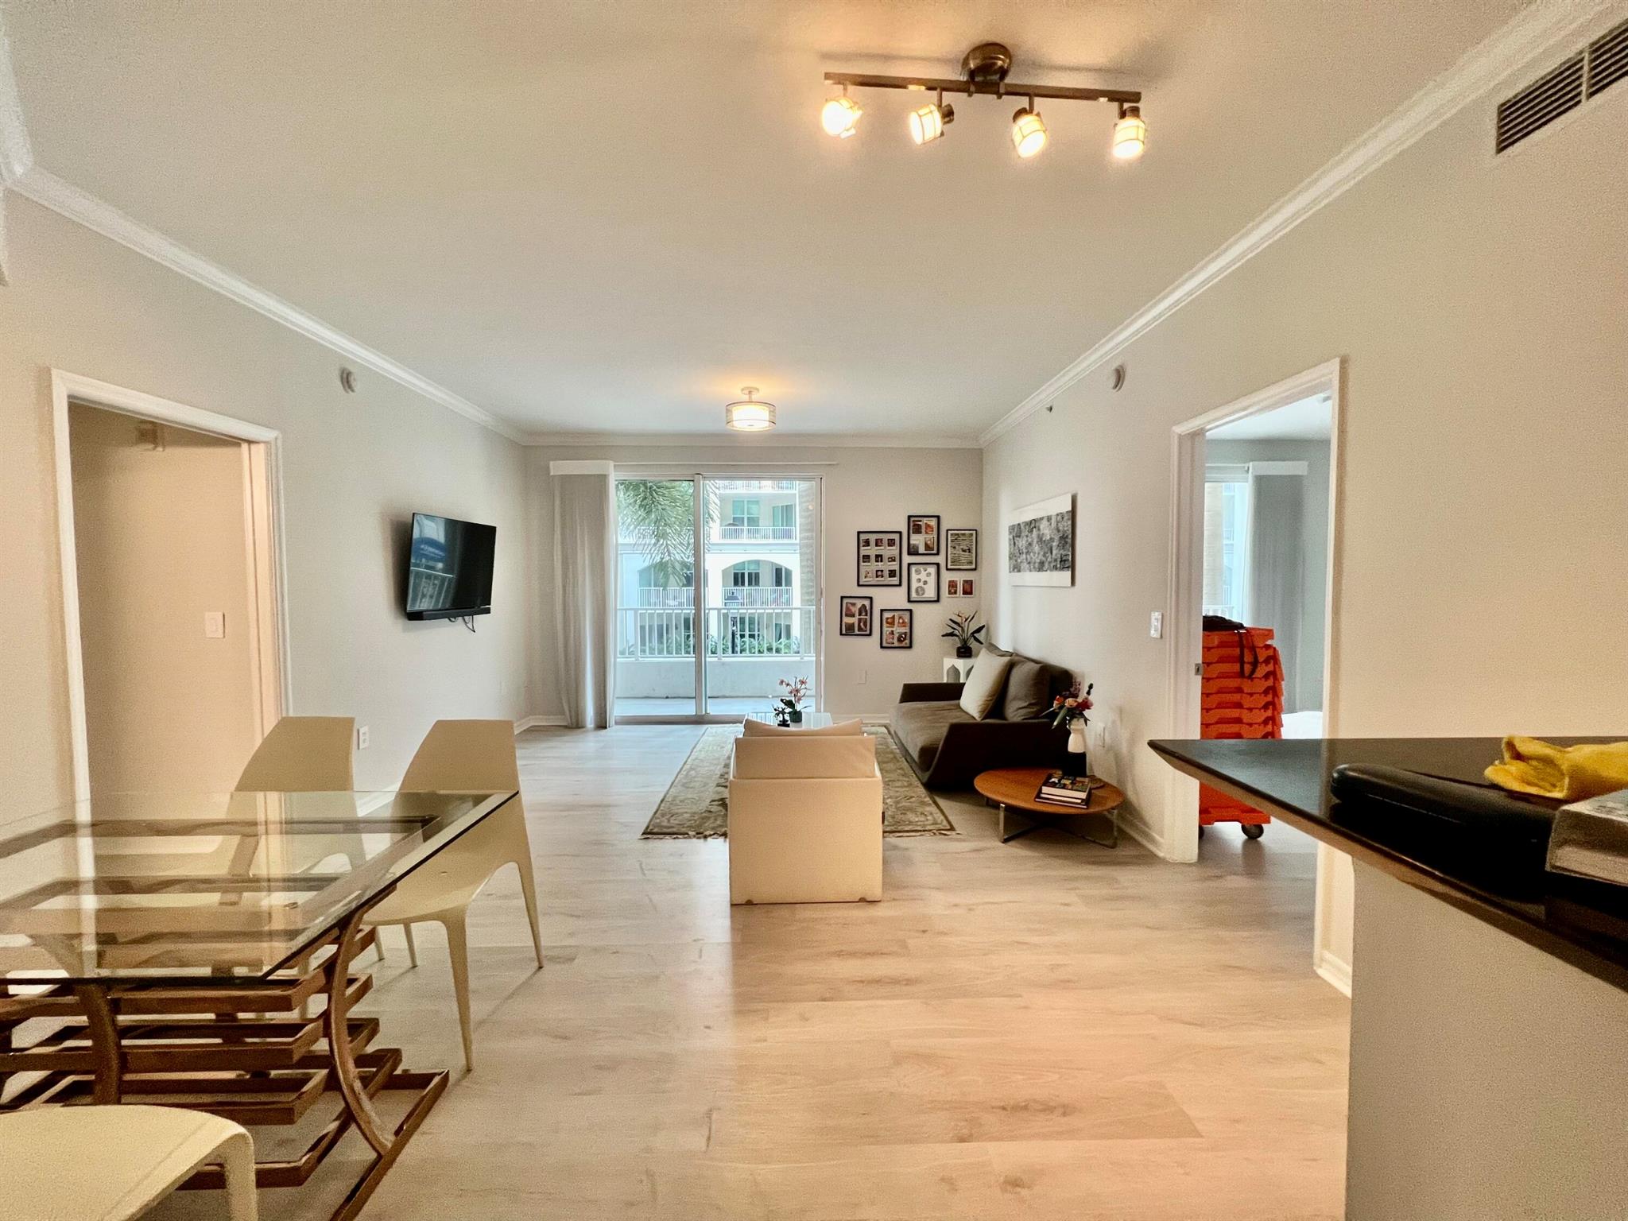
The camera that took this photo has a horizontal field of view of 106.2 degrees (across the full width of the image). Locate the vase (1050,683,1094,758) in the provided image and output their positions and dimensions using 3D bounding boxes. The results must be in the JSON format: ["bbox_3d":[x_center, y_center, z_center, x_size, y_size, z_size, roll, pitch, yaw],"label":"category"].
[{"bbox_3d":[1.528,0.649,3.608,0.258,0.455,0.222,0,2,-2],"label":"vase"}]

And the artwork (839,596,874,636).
[{"bbox_3d":[0.416,0.058,5.925,0.315,0.386,0.022,0,3,-2],"label":"artwork"}]

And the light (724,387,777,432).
[{"bbox_3d":[-0.450,-1.435,4.355,0.355,0.250,0.355,0,3,-2],"label":"light"}]

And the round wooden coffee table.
[{"bbox_3d":[1.305,1.107,3.444,0.785,0.226,0.785,0,3,0],"label":"round wooden coffee table"}]

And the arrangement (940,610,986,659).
[{"bbox_3d":[1.421,0.233,5.813,0.424,0.450,0.343,0,2,-2],"label":"arrangement"}]

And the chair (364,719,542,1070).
[{"bbox_3d":[-1.206,0.851,1.960,0.476,0.876,0.538,0,3,-2],"label":"chair"}]

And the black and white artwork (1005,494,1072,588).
[{"bbox_3d":[1.661,-0.488,4.540,0.035,0.596,1.187,0,3,-2],"label":"black and white artwork"}]

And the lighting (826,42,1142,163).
[{"bbox_3d":[0.459,-1.349,1.635,0.879,0.237,0.172,0,2,-5],"label":"lighting"}]

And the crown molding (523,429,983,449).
[{"bbox_3d":[-0.540,-1.606,5.788,4.368,0.100,0.090,0,3,-2],"label":"crown molding"}]

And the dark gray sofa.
[{"bbox_3d":[1.185,0.755,4.862,0.938,0.807,1.573,0,3,-2],"label":"dark gray sofa"}]

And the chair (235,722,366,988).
[{"bbox_3d":[-1.794,0.851,1.989,0.465,0.883,0.535,0,2,-2],"label":"chair"}]

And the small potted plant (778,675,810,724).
[{"bbox_3d":[-0.152,0.716,4.880,0.263,0.379,0.202,0,2,-2],"label":"small potted plant"}]

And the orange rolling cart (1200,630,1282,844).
[{"bbox_3d":[2.165,0.648,3.534,0.535,1.141,0.697,0,2,-2],"label":"orange rolling cart"}]

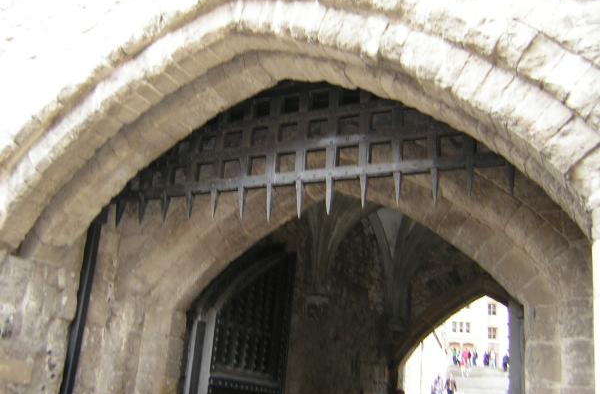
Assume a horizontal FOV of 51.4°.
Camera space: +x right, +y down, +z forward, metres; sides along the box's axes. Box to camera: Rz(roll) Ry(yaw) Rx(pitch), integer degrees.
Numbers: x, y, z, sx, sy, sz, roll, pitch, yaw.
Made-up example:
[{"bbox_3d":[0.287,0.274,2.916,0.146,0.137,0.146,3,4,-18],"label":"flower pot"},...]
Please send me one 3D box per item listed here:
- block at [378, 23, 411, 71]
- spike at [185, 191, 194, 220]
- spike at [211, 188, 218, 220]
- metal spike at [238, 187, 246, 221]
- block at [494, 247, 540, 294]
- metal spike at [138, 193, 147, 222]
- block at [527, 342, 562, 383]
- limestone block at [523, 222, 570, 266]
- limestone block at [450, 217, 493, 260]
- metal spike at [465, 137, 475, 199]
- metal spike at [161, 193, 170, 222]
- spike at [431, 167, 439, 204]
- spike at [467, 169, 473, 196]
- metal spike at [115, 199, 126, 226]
[{"bbox_3d":[0.761,-1.073,4.726,0.172,0.337,0.297,31,0,31],"label":"block"},{"bbox_3d":[-1.172,0.090,6.619,0.061,0.319,0.061,-5,-17,26],"label":"spike"},{"bbox_3d":[-0.888,0.057,6.483,0.061,0.334,0.061,-5,-17,26],"label":"spike"},{"bbox_3d":[-0.588,0.066,6.376,0.058,0.349,0.068,-4,-17,27],"label":"metal spike"},{"bbox_3d":[2.020,0.710,5.772,0.271,0.323,0.297,-47,-30,8],"label":"block"},{"bbox_3d":[-1.742,0.127,6.900,0.061,0.310,0.061,-5,-17,26],"label":"metal spike"},{"bbox_3d":[2.170,1.462,5.508,0.287,0.323,0.297,-5,-17,26],"label":"block"},{"bbox_3d":[2.196,0.447,5.530,0.238,0.337,0.297,-45,-30,9],"label":"limestone block"},{"bbox_3d":[1.677,0.420,6.035,0.304,0.271,0.297,41,6,30],"label":"limestone block"},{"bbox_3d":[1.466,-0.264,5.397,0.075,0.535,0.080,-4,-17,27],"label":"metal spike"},{"bbox_3d":[-1.457,0.114,6.758,0.061,0.326,0.061,-5,-17,26],"label":"metal spike"},{"bbox_3d":[1.179,-0.101,5.470,0.061,0.336,0.061,-5,-17,26],"label":"spike"},{"bbox_3d":[1.456,-0.125,5.360,0.052,0.241,0.060,-4,-17,27],"label":"spike"},{"bbox_3d":[-2.045,0.177,7.108,0.065,0.319,0.085,-4,-17,27],"label":"metal spike"}]

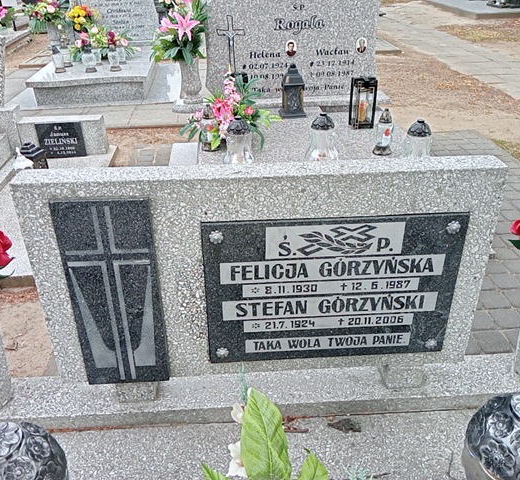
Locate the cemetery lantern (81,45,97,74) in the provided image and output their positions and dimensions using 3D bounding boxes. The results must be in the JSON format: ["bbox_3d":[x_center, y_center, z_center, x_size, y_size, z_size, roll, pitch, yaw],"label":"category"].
[{"bbox_3d":[-1.358,-1.444,4.094,0.125,0.200,0.125,-2,29,-4],"label":"cemetery lantern"}]

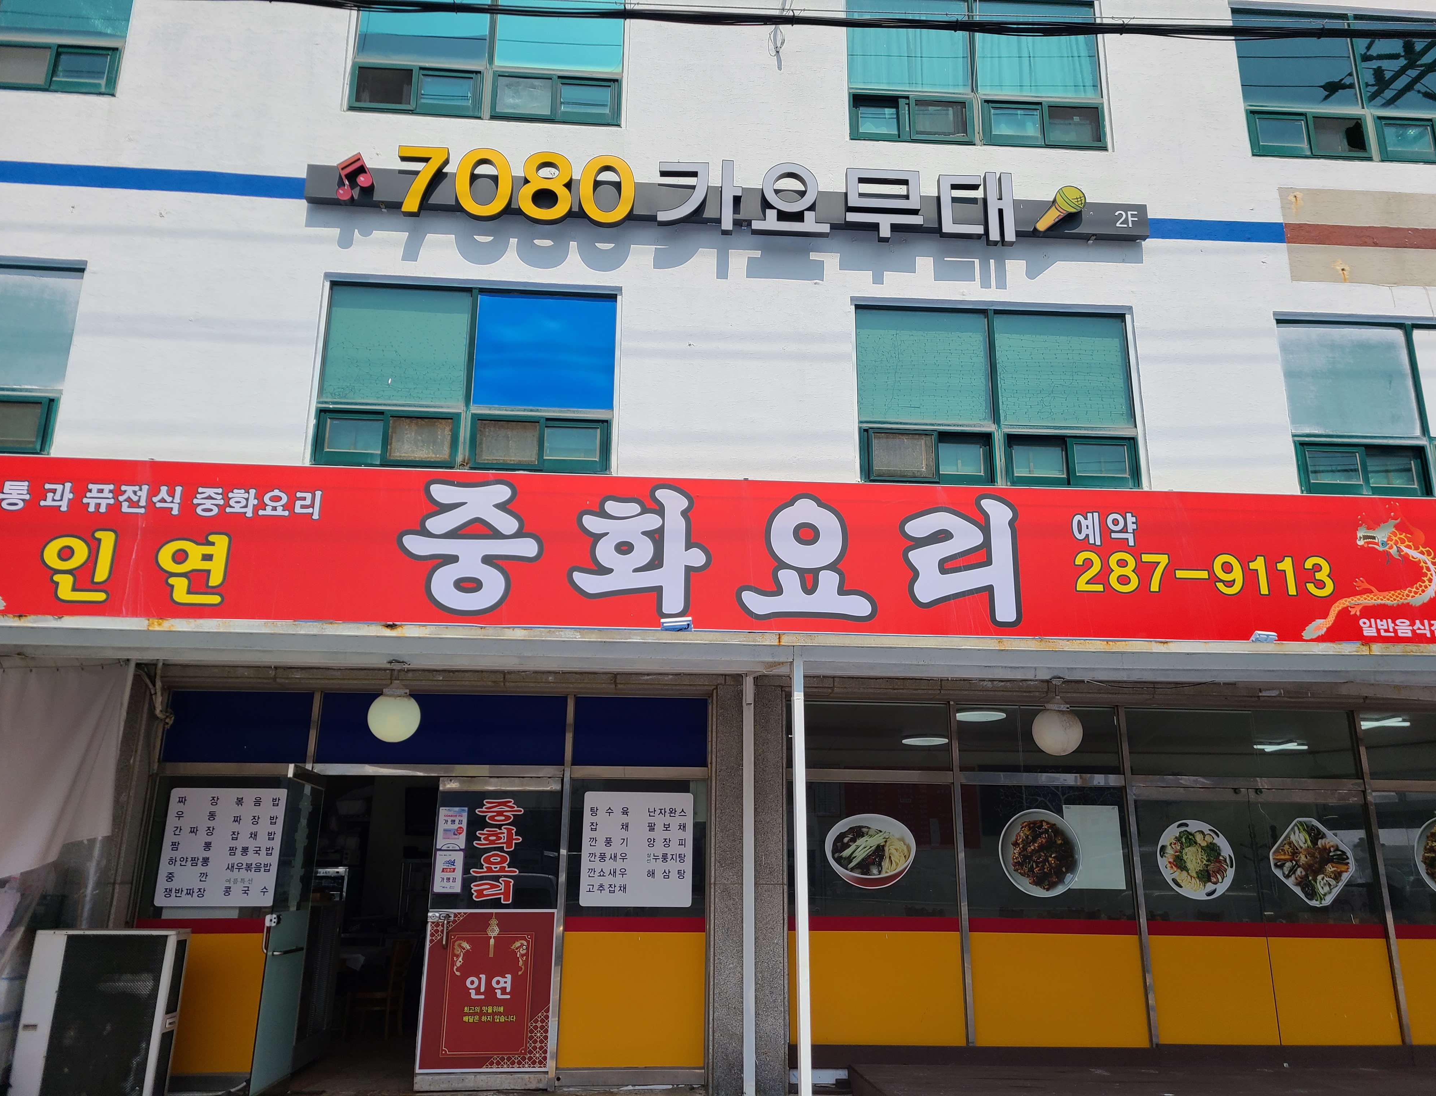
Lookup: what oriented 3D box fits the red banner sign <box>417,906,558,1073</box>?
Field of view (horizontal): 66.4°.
[{"bbox_3d":[-1.560,2.999,7.462,0.865,1.026,0.030,1,-16,-4],"label":"red banner sign"}]

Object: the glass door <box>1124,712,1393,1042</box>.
[{"bbox_3d":[4.169,2.490,8.480,1.878,2.485,0.080,2,-17,-4],"label":"glass door"}]

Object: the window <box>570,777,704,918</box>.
[{"bbox_3d":[-0.568,2.129,7.801,0.976,0.946,0.050,1,-16,-4],"label":"window"}]

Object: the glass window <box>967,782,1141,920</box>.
[{"bbox_3d":[2.398,2.215,8.012,1.277,0.957,0.050,1,-16,-4],"label":"glass window"}]

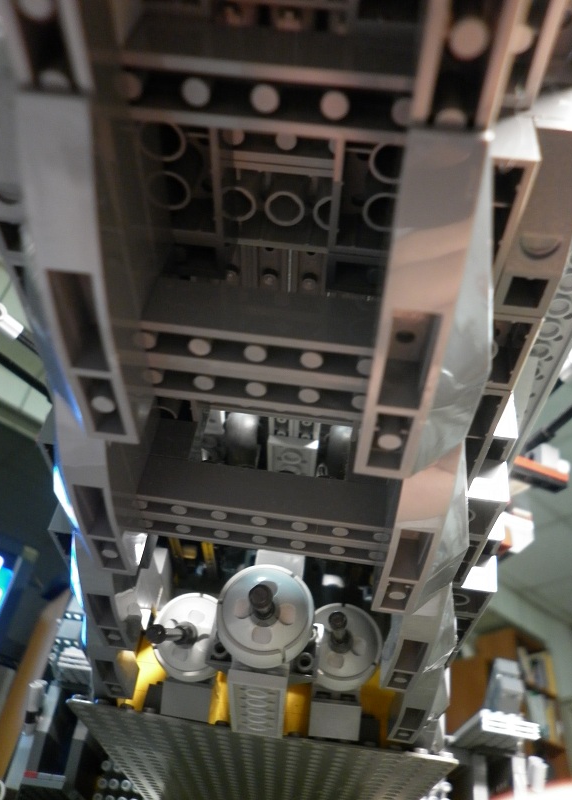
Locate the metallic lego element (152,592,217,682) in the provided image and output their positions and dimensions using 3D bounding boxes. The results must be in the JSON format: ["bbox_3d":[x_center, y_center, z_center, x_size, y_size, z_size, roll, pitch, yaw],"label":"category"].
[{"bbox_3d":[-0.029,0.075,0.205,0.025,0.025,0.009,7,-39,4],"label":"metallic lego element"}]

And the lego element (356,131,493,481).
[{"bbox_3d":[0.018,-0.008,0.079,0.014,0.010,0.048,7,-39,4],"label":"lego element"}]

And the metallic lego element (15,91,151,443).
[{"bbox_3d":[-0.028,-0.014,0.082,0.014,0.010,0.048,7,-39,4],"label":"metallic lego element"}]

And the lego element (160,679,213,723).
[{"bbox_3d":[-0.032,0.101,0.213,0.016,0.010,0.011,7,-39,4],"label":"lego element"}]

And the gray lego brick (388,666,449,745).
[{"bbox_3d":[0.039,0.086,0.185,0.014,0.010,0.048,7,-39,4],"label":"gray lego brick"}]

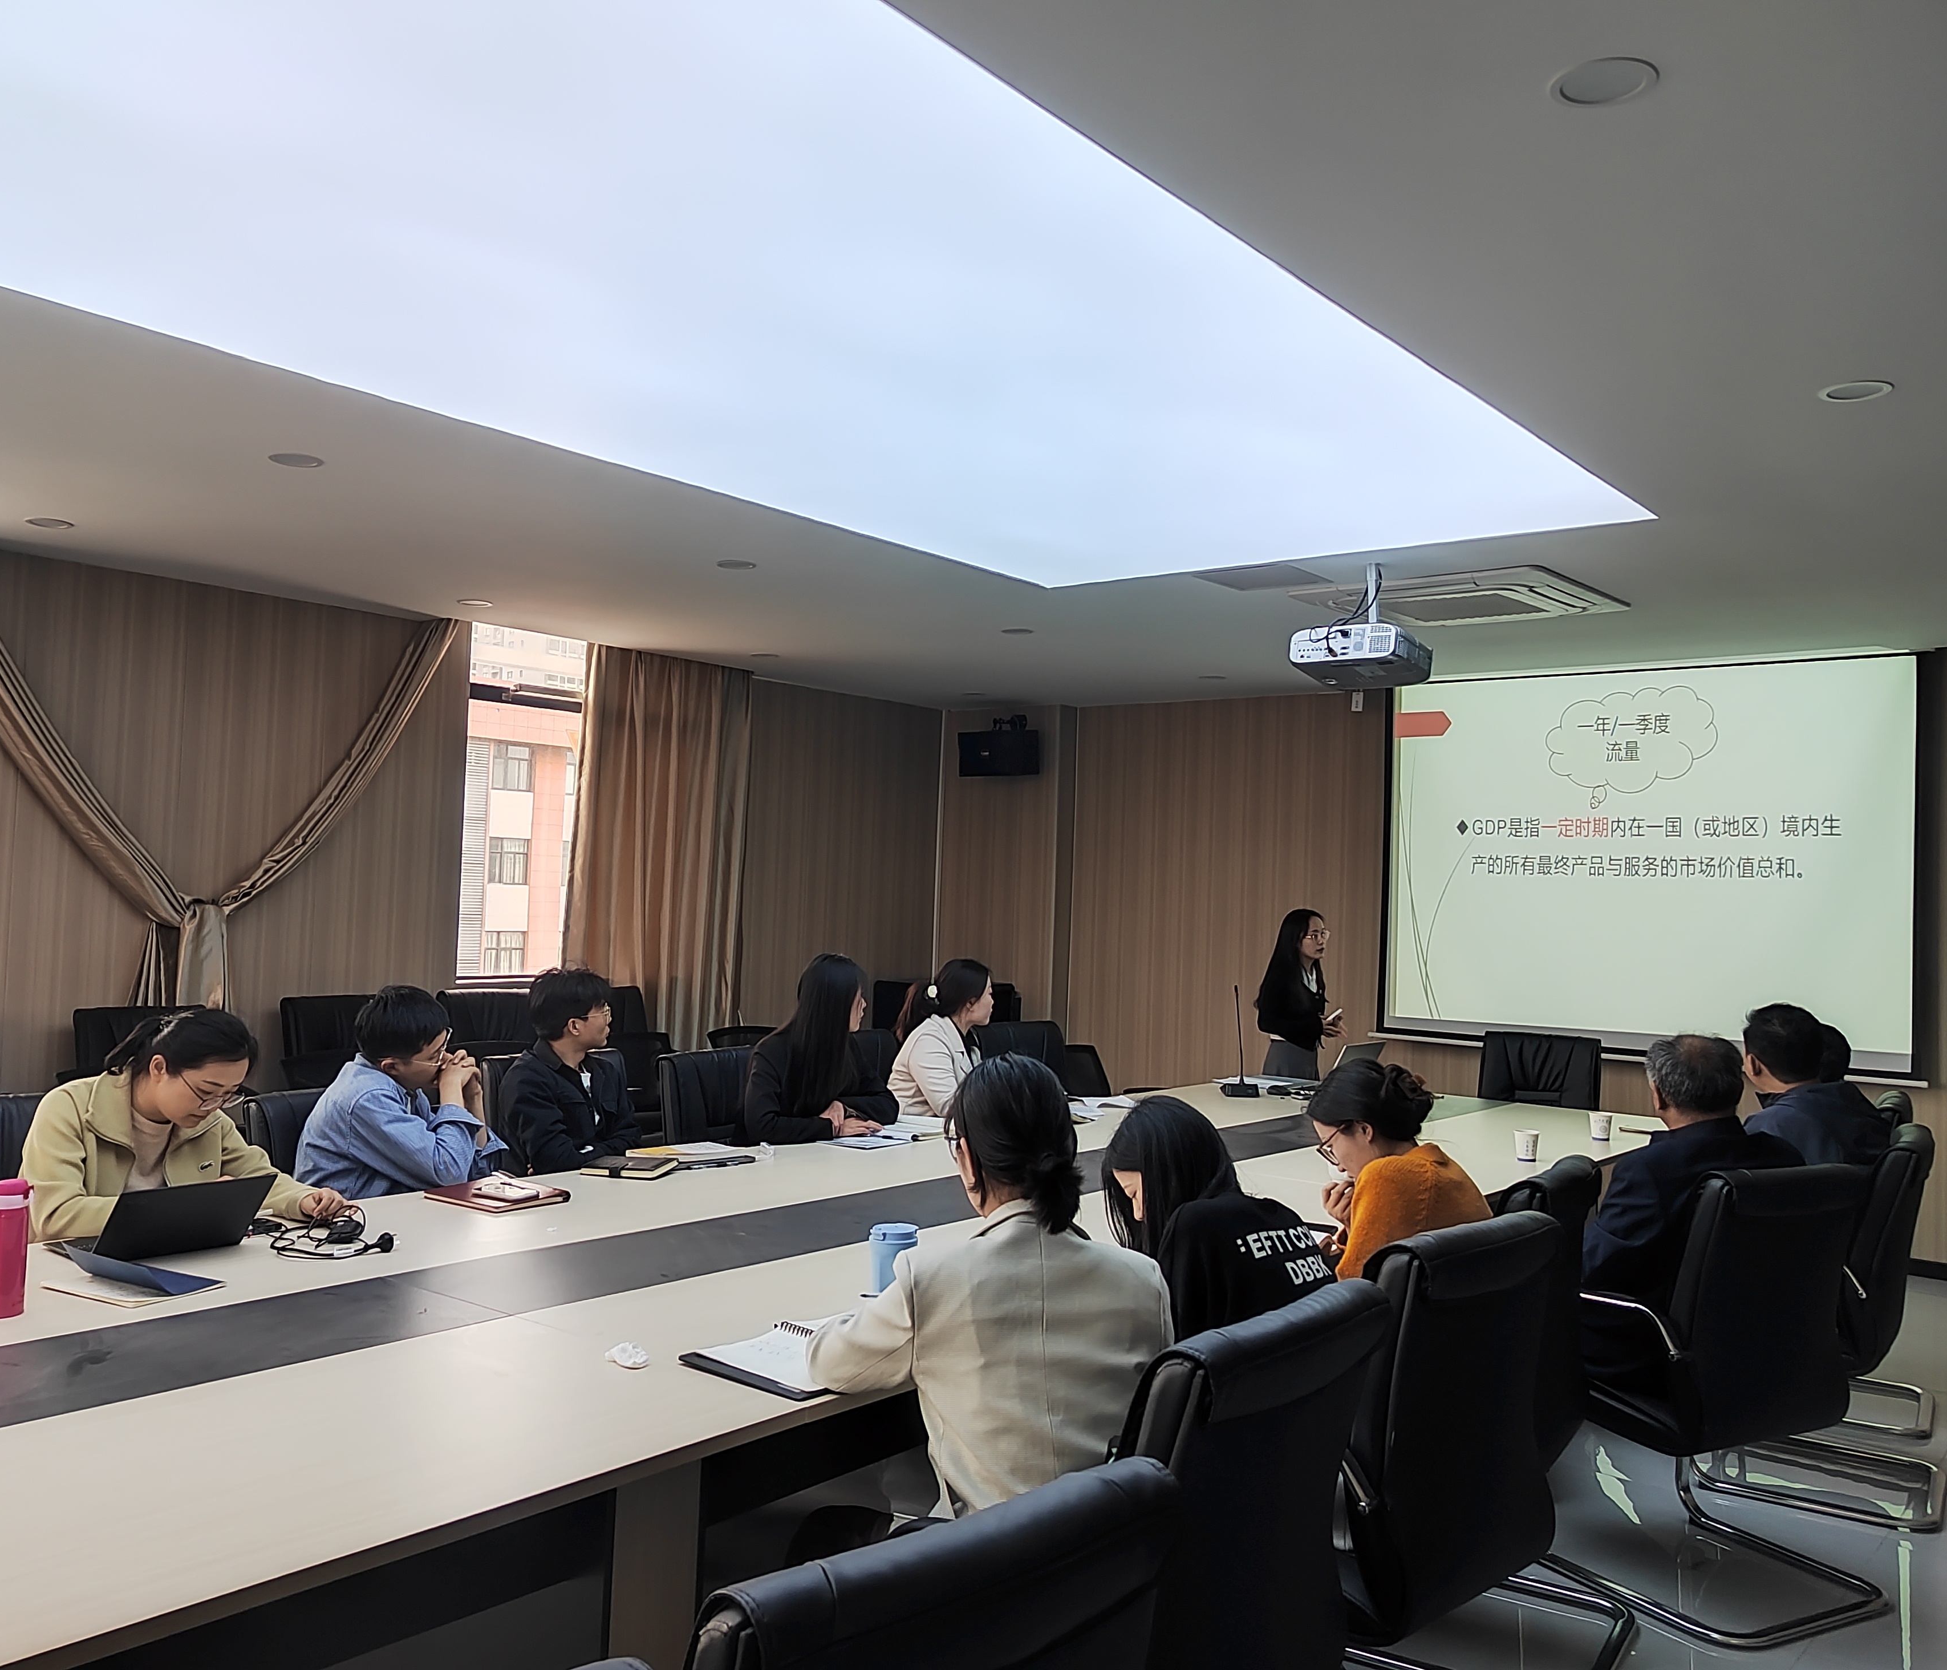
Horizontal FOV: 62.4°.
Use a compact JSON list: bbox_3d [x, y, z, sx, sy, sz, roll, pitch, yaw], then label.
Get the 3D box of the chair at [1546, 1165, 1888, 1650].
[{"bbox_3d":[1.713,1.233,3.761,0.620,0.980,0.650,3,-2,-28],"label":"chair"}]

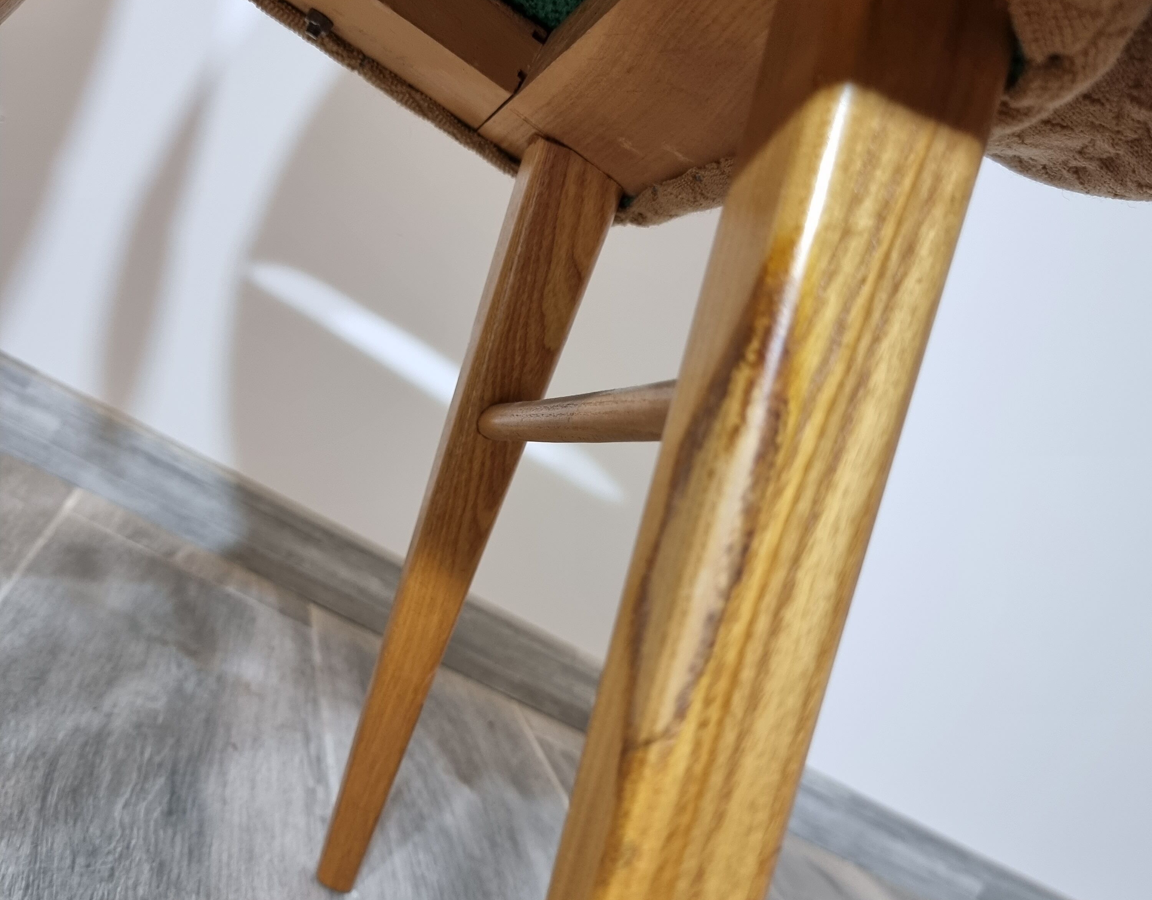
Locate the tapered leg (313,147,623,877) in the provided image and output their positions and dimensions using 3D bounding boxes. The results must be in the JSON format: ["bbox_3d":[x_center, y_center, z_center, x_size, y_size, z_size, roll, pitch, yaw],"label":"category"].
[{"bbox_3d":[-0.066,0.050,0.541,0.044,0.398,0.042,16,10,-18],"label":"tapered leg"}]

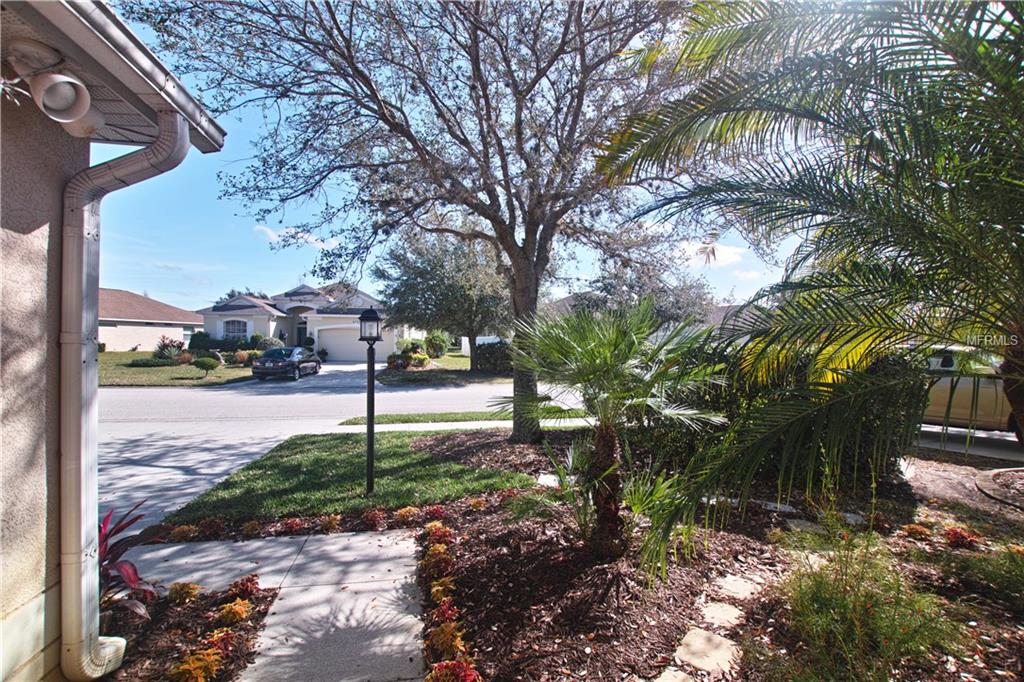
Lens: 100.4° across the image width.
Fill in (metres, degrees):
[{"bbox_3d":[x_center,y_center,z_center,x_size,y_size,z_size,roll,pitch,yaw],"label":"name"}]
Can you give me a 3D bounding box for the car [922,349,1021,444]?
[{"bbox_3d":[8.300,0.820,7.950,1.880,1.660,4.850,0,0,-15],"label":"car"}]

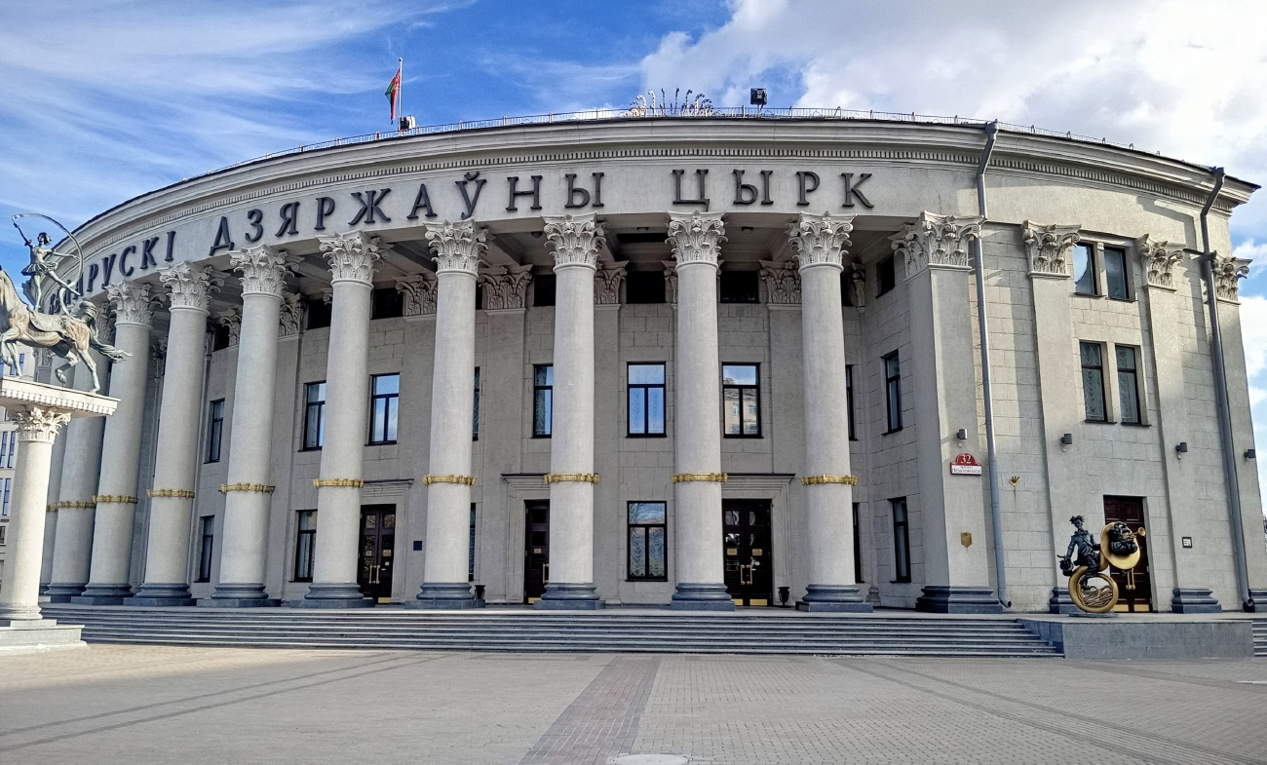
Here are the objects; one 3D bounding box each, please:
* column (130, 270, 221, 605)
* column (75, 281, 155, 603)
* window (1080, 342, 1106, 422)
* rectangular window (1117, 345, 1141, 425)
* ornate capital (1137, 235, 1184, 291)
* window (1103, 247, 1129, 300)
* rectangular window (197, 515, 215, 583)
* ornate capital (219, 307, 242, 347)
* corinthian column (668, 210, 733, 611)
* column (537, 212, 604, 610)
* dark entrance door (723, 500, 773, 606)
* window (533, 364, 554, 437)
[{"bbox_3d":[-16.265,1.856,36.732,1.823,11.956,1.823,-7,-13,33],"label":"column"},{"bbox_3d":[-20.483,2.403,41.210,1.919,12.695,1.919,-9,-14,39],"label":"column"},{"bbox_3d":[14.709,0.037,33.074,1.109,2.623,0.158,5,-12,-22],"label":"window"},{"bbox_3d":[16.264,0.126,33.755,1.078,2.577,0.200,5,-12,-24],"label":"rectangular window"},{"bbox_3d":[17.555,-3.848,34.231,1.960,1.603,0.742,6,-12,-27],"label":"ornate capital"},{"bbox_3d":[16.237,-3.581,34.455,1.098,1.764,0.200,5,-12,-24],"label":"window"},{"bbox_3d":[-18.794,7.325,45.348,1.403,2.853,0.244,-10,-15,42],"label":"rectangular window"},{"bbox_3d":[-16.524,-2.234,43.076,2.158,1.603,0.693,-9,-14,39],"label":"ornate capital"},{"bbox_3d":[2.054,0.844,31.865,1.880,12.165,1.880,0,-11,1],"label":"corinthian column"},{"bbox_3d":[-1.840,0.831,31.514,1.861,12.006,1.861,-1,-11,6],"label":"column"},{"bbox_3d":[4.101,6.120,36.911,1.757,3.792,0.244,1,-11,-2],"label":"dark entrance door"},{"bbox_3d":[-2.914,0.605,36.523,1.352,2.607,0.200,-2,-11,10],"label":"window"}]

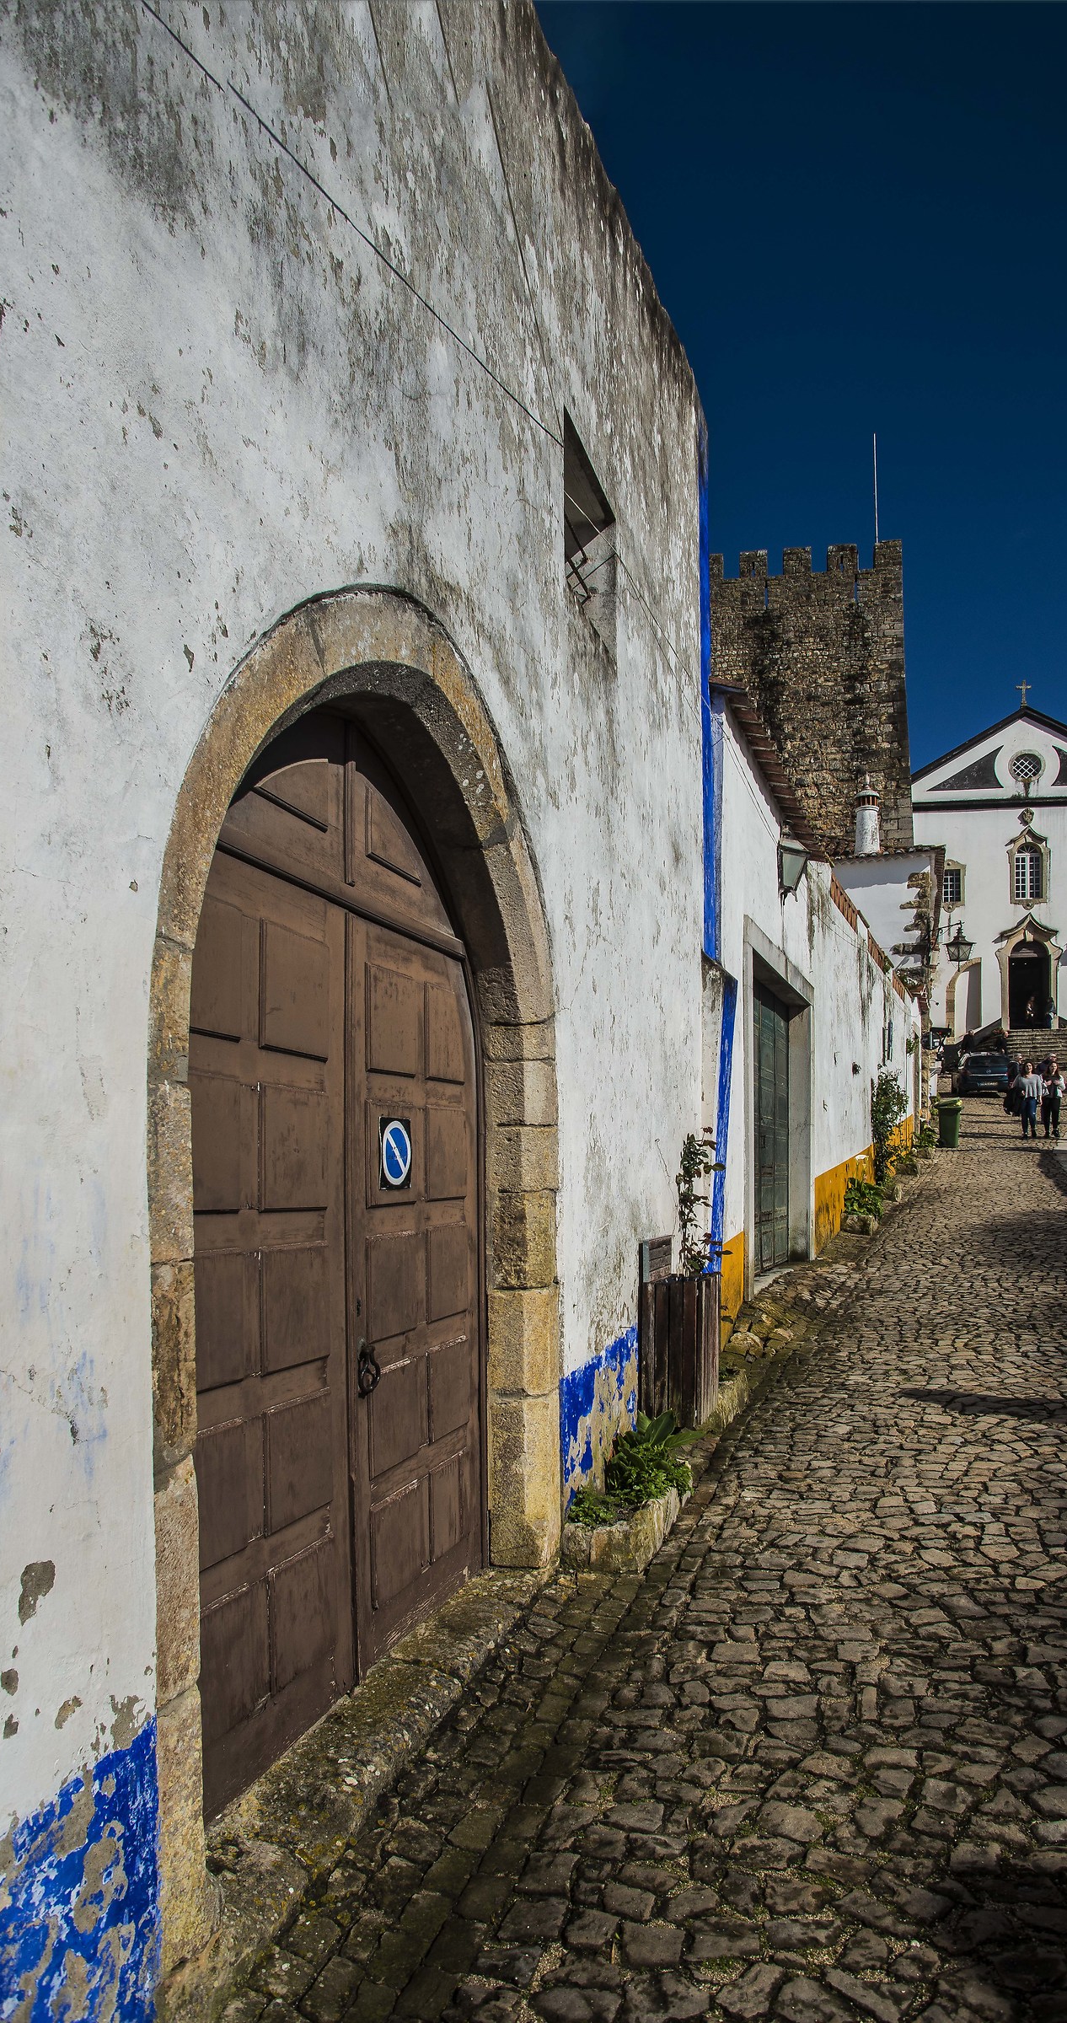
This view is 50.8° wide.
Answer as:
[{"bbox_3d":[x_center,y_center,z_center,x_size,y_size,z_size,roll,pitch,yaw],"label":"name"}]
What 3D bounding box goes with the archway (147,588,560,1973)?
[{"bbox_3d":[-0.390,0.430,2.900,0.350,2.720,2.200,-2,-4,20],"label":"archway"}]

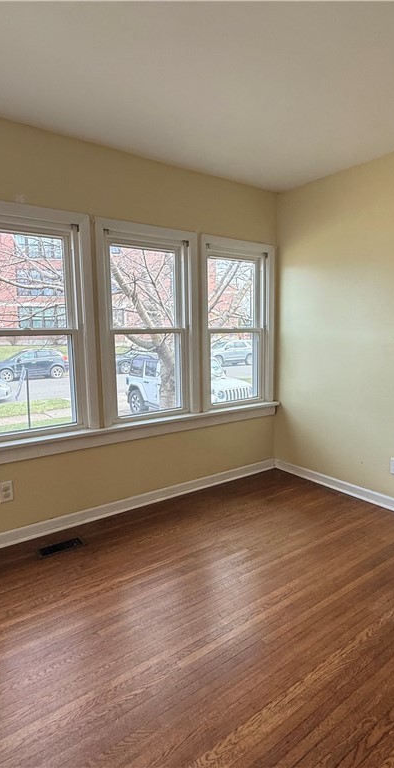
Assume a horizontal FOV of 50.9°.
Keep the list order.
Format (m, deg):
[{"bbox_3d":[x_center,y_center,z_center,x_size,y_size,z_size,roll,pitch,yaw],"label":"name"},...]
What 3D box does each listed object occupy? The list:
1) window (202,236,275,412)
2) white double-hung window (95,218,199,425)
[{"bbox_3d":[0.350,-0.501,3.506,0.804,1.378,0.110,-6,9,-36],"label":"window"},{"bbox_3d":[-0.329,-0.427,3.013,0.825,1.378,0.110,-6,9,-36],"label":"white double-hung window"}]

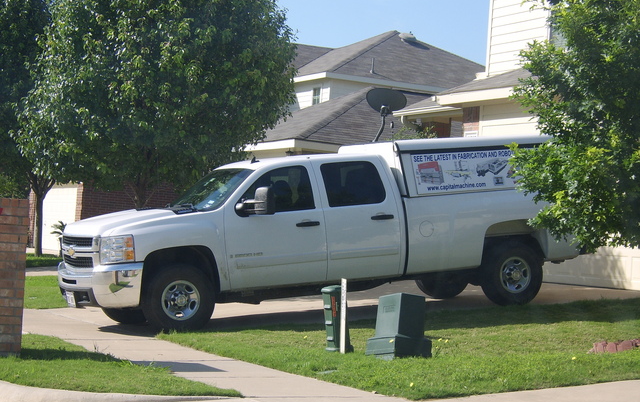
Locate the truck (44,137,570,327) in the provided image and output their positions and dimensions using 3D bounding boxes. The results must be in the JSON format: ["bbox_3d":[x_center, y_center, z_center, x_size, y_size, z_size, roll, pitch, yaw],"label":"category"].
[{"bbox_3d":[0.138,0.344,14.009,6.500,2.080,2.100,-2,0,-23],"label":"truck"}]

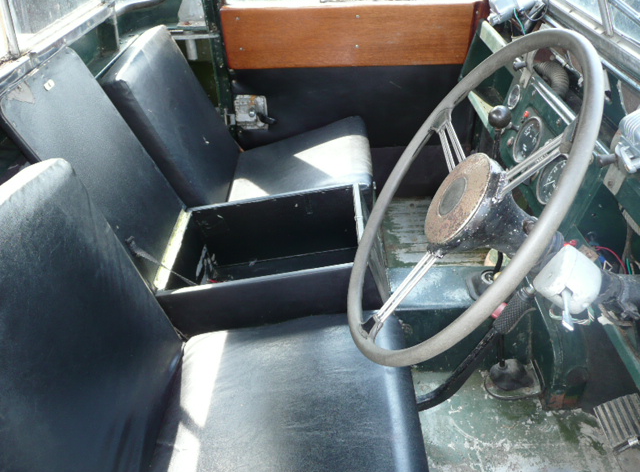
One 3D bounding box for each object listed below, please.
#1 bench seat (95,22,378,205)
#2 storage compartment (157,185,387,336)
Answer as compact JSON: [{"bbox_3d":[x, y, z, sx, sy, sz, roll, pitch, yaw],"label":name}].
[{"bbox_3d":[-0.191,-0.314,1.524,0.654,0.479,0.462,-1,36,0],"label":"bench seat"},{"bbox_3d":[-0.095,0.074,1.313,0.505,0.210,0.327,-9,36,6],"label":"storage compartment"}]

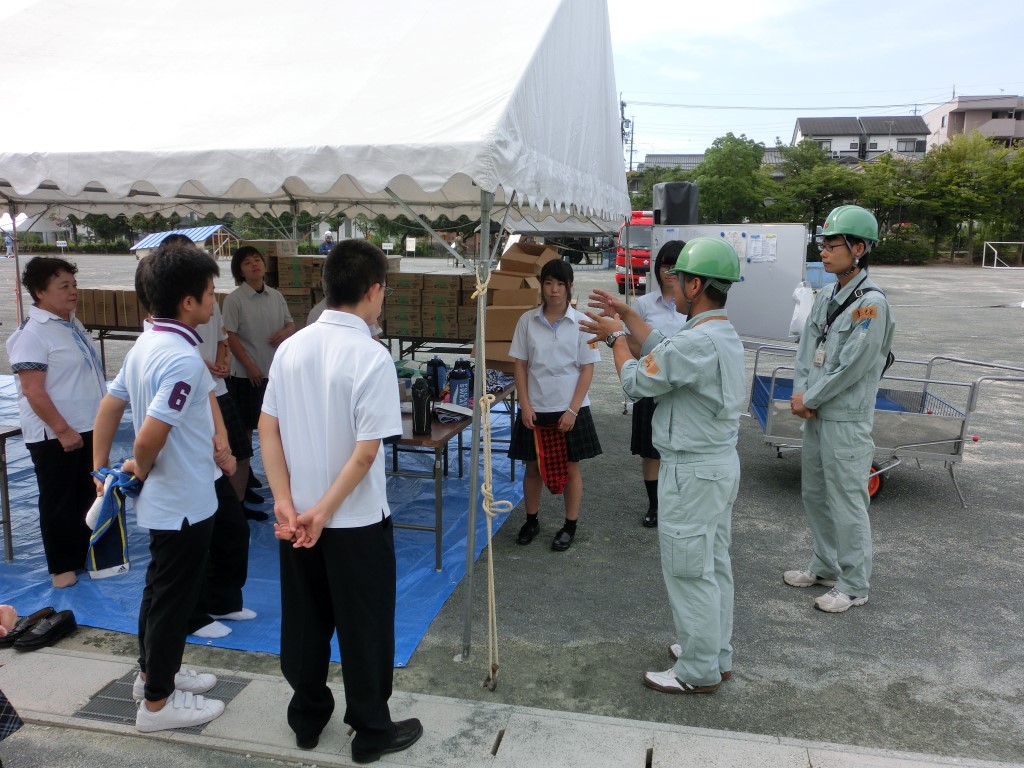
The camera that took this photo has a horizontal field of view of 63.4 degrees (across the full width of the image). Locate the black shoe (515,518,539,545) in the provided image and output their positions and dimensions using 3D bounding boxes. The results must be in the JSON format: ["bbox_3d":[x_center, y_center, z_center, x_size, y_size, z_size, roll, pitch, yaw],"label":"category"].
[{"bbox_3d":[0.085,0.834,4.804,0.090,0.100,0.240,6,12,27],"label":"black shoe"}]

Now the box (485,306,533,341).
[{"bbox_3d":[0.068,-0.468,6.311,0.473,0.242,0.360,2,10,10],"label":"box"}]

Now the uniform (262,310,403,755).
[{"bbox_3d":[-0.565,0.519,2.763,0.480,1.470,0.310,7,12,31],"label":"uniform"}]

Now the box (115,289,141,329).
[{"bbox_3d":[-4.485,-0.913,9.938,0.296,0.422,0.360,3,10,13],"label":"box"}]

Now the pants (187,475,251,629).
[{"bbox_3d":[-1.326,0.630,3.618,0.310,0.860,0.360,1,10,-1],"label":"pants"}]

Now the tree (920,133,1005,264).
[{"bbox_3d":[31.475,-13.059,58.000,6.100,9.100,5.600,1,10,0],"label":"tree"}]

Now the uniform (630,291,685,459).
[{"bbox_3d":[0.900,-0.053,4.914,0.460,1.005,0.300,2,11,13],"label":"uniform"}]

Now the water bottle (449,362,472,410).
[{"bbox_3d":[-0.316,0.042,5.083,0.110,0.270,0.110,0,10,-4],"label":"water bottle"}]

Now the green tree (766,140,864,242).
[{"bbox_3d":[22.596,-13.624,62.558,7.400,9.210,7.400,0,10,0],"label":"green tree"}]

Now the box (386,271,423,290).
[{"bbox_3d":[-1.106,-1.131,9.081,0.405,0.172,0.370,3,10,13],"label":"box"}]

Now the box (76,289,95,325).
[{"bbox_3d":[-4.614,-0.860,9.178,0.246,0.398,0.360,2,10,10],"label":"box"}]

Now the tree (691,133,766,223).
[{"bbox_3d":[13.330,-11.491,50.758,4.400,7.100,4.300,0,10,0],"label":"tree"}]

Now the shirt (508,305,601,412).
[{"bbox_3d":[0.227,-0.137,4.585,0.500,0.600,0.260,2,11,12],"label":"shirt"}]

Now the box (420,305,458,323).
[{"bbox_3d":[-0.731,-0.776,9.054,0.405,0.172,0.370,3,10,13],"label":"box"}]

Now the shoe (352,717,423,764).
[{"bbox_3d":[-0.413,1.197,2.834,0.275,0.100,0.100,-8,13,-36],"label":"shoe"}]

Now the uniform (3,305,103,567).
[{"bbox_3d":[-2.196,0.295,4.001,0.380,1.340,0.450,2,10,8],"label":"uniform"}]

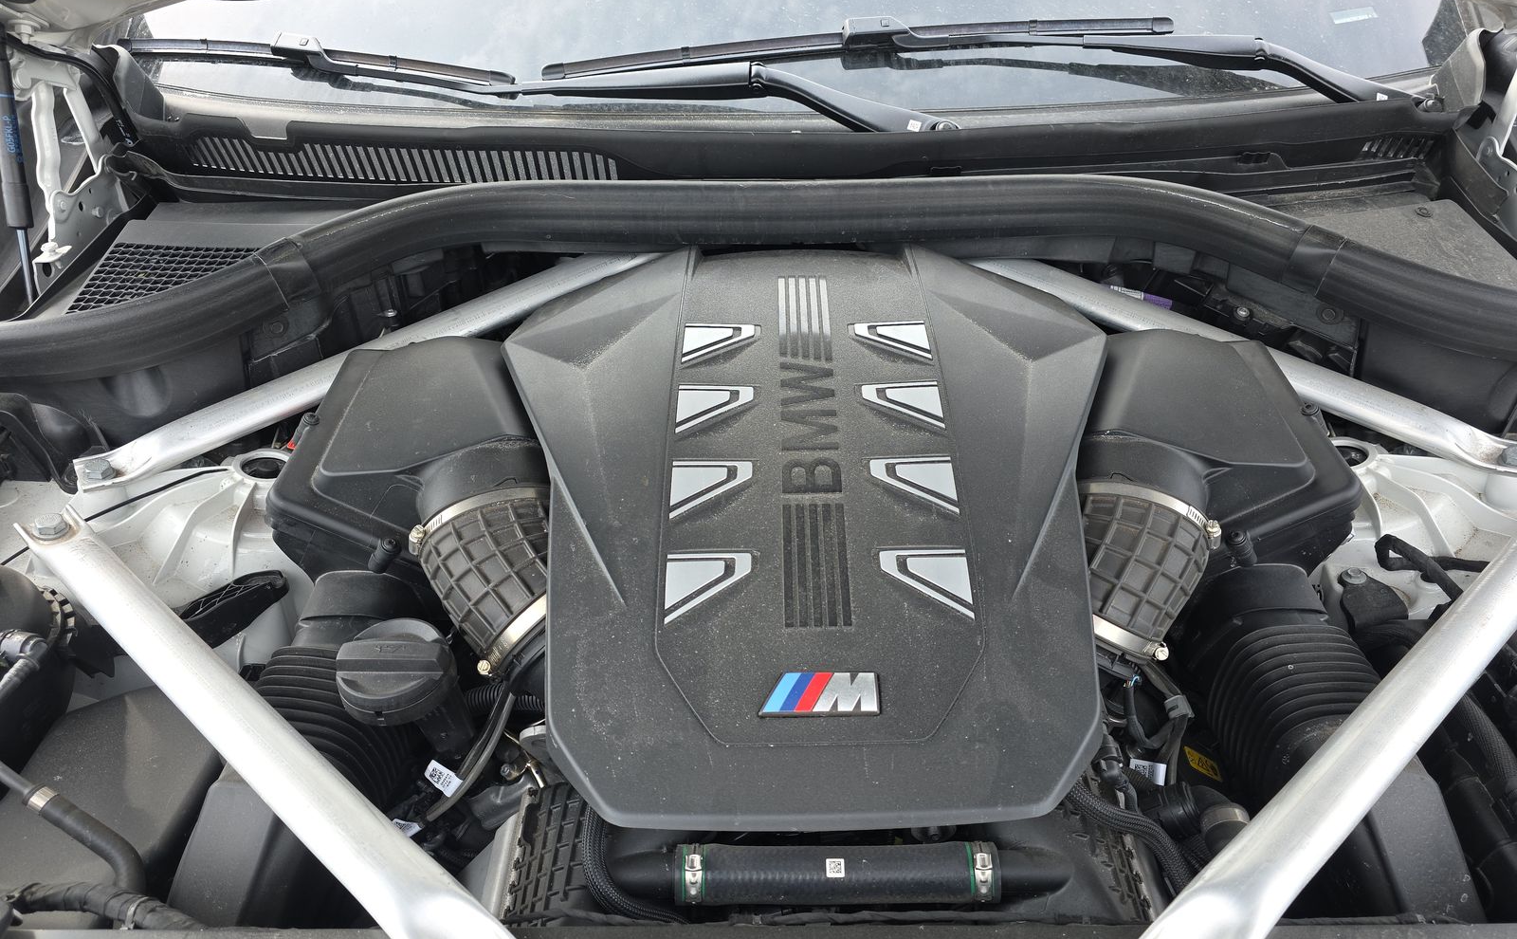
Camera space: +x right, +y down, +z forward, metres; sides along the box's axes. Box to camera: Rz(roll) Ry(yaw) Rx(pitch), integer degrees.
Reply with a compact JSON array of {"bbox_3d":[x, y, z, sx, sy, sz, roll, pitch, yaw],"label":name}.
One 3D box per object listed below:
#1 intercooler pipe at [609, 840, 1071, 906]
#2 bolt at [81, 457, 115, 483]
[{"bbox_3d":[0.052,0.257,0.640,0.287,0.039,0.039,0,33,0],"label":"intercooler pipe"},{"bbox_3d":[-0.517,0.001,0.790,0.025,0.013,0.025,0,33,0],"label":"bolt"}]

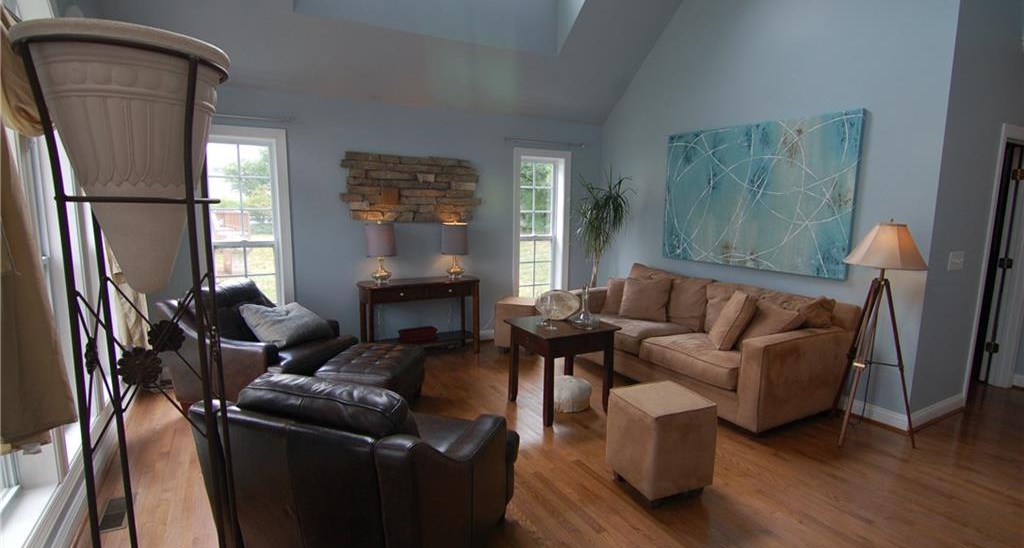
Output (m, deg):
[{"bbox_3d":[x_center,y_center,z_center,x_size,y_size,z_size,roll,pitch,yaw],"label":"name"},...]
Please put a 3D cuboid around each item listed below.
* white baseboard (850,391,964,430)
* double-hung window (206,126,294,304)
[{"bbox_3d":[2.942,0.961,3.599,0.820,0.116,0.402,-4,9,-30],"label":"white baseboard"},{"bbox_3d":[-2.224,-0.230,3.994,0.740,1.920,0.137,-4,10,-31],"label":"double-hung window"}]

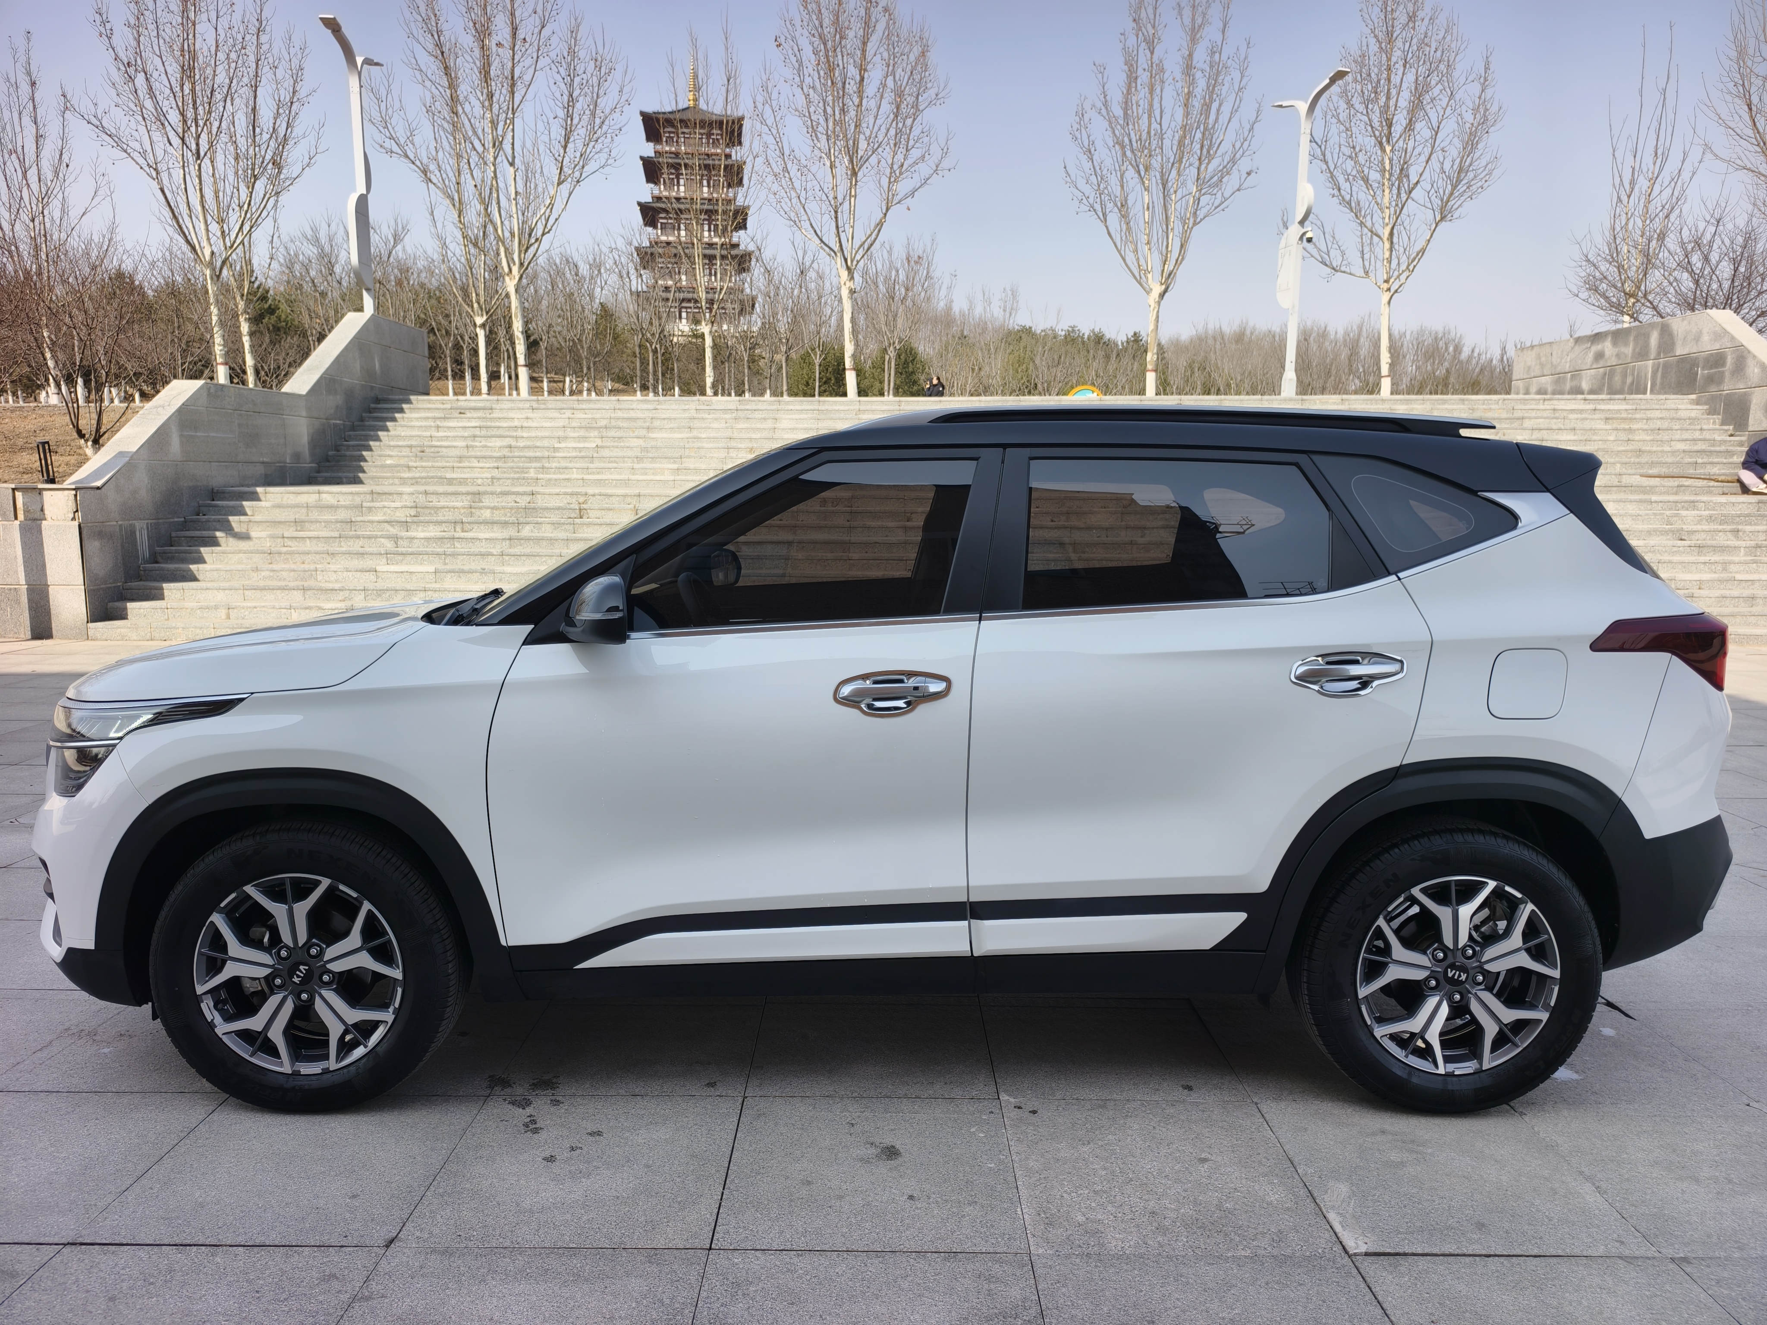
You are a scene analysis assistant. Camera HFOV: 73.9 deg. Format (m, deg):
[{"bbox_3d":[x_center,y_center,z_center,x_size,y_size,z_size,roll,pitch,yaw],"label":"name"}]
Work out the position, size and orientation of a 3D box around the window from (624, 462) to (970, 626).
[{"bbox_3d":[-0.176,-0.271,2.664,0.777,0.411,0.060,0,-13,-1],"label":"window"}]

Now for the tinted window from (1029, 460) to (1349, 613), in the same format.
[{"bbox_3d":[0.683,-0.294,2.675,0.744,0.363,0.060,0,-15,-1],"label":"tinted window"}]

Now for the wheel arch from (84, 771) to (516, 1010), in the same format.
[{"bbox_3d":[-1.270,0.494,2.644,0.915,0.535,0.130,0,8,-1],"label":"wheel arch"}]

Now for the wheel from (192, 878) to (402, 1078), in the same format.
[{"bbox_3d":[-1.318,0.688,2.724,0.470,0.470,0.180,0,8,-1],"label":"wheel"}]

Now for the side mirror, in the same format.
[{"bbox_3d":[-0.620,-0.116,2.506,0.140,0.155,0.225,0,8,-1],"label":"side mirror"}]

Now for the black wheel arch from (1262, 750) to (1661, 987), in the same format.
[{"bbox_3d":[1.303,0.475,2.679,0.925,0.540,0.130,0,8,-1],"label":"black wheel arch"}]

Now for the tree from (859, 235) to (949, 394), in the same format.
[{"bbox_3d":[0.507,-8.216,30.153,2.200,5.300,2.200,1,8,0],"label":"tree"}]

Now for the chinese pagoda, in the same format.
[{"bbox_3d":[-23.927,-58.403,148.566,14.800,35.500,14.800,0,8,0],"label":"chinese pagoda"}]

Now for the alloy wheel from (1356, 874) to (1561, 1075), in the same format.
[{"bbox_3d":[1.314,0.702,2.755,0.463,0.463,0.190,0,8,-1],"label":"alloy wheel"}]

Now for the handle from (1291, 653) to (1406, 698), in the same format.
[{"bbox_3d":[1.034,0.027,2.601,0.260,0.100,0.060,0,8,-1],"label":"handle"}]

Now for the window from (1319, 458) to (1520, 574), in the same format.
[{"bbox_3d":[1.233,-0.341,2.687,0.461,0.291,0.060,0,-16,-1],"label":"window"}]

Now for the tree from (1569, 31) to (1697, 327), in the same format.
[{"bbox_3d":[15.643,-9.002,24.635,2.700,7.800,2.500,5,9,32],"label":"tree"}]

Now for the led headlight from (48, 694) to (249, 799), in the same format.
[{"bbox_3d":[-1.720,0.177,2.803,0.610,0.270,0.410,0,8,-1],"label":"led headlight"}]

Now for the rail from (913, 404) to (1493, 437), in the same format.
[{"bbox_3d":[0.781,-0.588,2.818,1.400,0.070,0.070,0,8,-1],"label":"rail"}]

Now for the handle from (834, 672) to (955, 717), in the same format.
[{"bbox_3d":[0.021,0.069,2.581,0.257,0.102,0.060,0,8,-1],"label":"handle"}]

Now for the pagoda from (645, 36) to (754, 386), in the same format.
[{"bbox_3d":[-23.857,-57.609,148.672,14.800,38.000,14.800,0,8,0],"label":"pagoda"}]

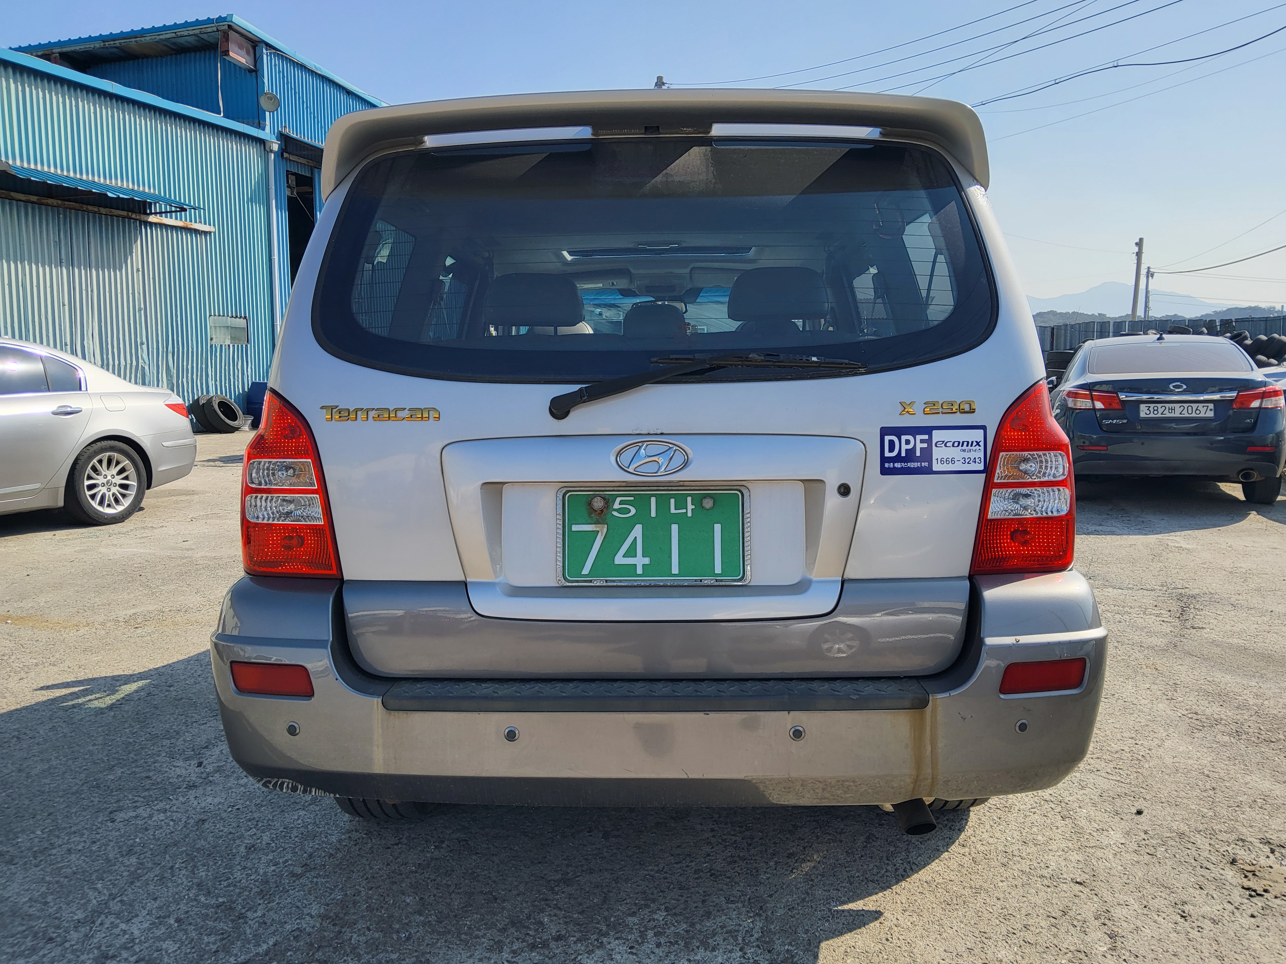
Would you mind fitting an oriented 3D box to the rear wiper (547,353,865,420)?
[{"bbox_3d":[0.112,-0.168,1.710,0.570,0.120,0.065,0,-7,2],"label":"rear wiper"}]

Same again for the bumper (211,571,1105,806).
[{"bbox_3d":[0.019,0.365,1.891,1.770,0.370,0.450,0,7,2],"label":"bumper"}]

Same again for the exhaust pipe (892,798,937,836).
[{"bbox_3d":[0.497,0.596,1.840,0.060,0.060,0.160,-2,35,-13],"label":"exhaust pipe"}]

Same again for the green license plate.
[{"bbox_3d":[0.019,0.099,1.762,0.335,0.170,0.015,0,7,2],"label":"green license plate"}]

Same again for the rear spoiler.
[{"bbox_3d":[0.016,-0.646,1.879,1.282,0.174,0.230,0,7,2],"label":"rear spoiler"}]

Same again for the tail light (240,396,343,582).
[{"bbox_3d":[-0.681,-0.003,1.877,0.226,0.352,0.170,0,7,2],"label":"tail light"}]

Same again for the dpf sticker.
[{"bbox_3d":[0.522,-0.057,1.737,0.197,0.091,0.004,-1,4,-4],"label":"dpf sticker"}]

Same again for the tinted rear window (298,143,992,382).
[{"bbox_3d":[0.014,-0.421,1.851,1.275,0.534,0.070,0,-19,2],"label":"tinted rear window"}]

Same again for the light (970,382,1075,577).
[{"bbox_3d":[0.718,-0.015,1.835,0.224,0.352,0.170,0,7,2],"label":"light"}]

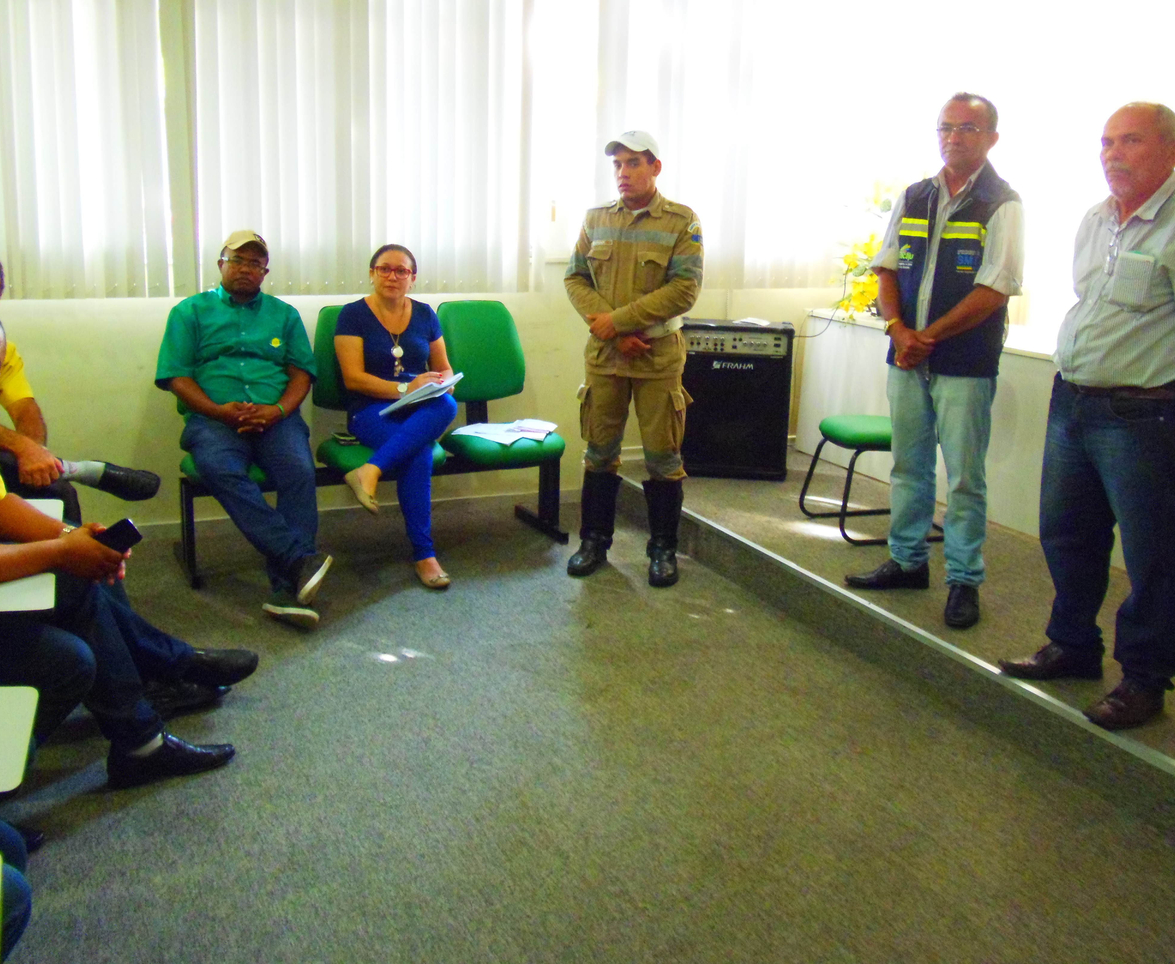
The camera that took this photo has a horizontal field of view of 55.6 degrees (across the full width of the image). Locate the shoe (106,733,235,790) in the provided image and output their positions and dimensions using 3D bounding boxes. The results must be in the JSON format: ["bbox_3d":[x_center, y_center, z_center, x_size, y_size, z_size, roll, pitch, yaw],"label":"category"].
[{"bbox_3d":[-1.120,0.704,2.989,0.318,0.119,0.109,-7,17,-31],"label":"shoe"}]

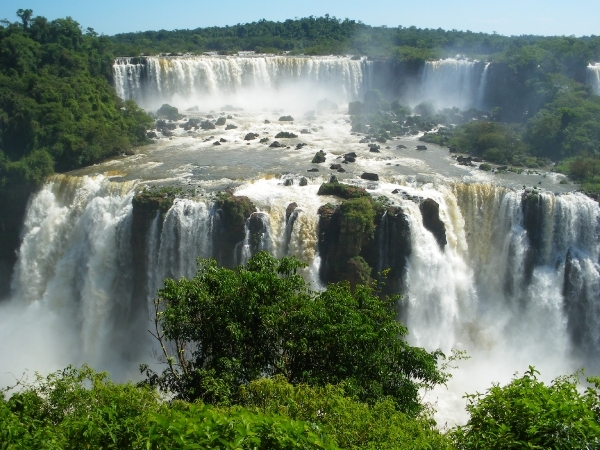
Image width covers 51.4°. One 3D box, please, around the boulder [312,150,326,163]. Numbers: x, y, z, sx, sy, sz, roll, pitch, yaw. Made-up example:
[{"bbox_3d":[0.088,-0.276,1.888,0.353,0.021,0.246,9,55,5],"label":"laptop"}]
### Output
[{"bbox_3d":[5.960,-20.950,190.810,4.200,3.200,3.800,1,17,2],"label":"boulder"}]

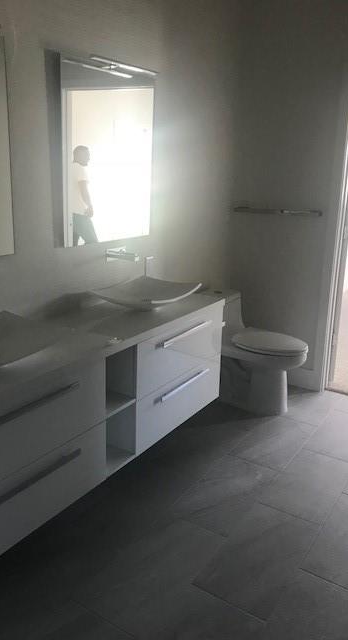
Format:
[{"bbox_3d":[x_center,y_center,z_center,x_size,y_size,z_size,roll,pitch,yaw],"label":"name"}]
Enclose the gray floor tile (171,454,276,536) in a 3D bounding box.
[{"bbox_3d":[0.272,0.832,2.519,0.305,0.010,0.608,11,19,31],"label":"gray floor tile"}]

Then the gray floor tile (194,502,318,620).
[{"bbox_3d":[0.361,0.952,2.106,0.305,0.010,0.608,11,19,31],"label":"gray floor tile"}]

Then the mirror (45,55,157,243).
[{"bbox_3d":[-0.328,-0.792,2.525,0.025,0.808,0.774,11,19,31],"label":"mirror"}]

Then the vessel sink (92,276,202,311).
[{"bbox_3d":[-0.130,-0.124,2.611,0.370,0.105,0.460,11,19,31],"label":"vessel sink"}]

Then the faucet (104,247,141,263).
[{"bbox_3d":[-0.261,-0.327,2.607,0.210,0.080,0.060,11,19,31],"label":"faucet"}]

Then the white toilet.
[{"bbox_3d":[0.495,0.203,3.467,0.755,0.690,0.390,11,19,31],"label":"white toilet"}]

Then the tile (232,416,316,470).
[{"bbox_3d":[0.598,0.700,3.010,0.305,0.010,0.608,11,19,31],"label":"tile"}]

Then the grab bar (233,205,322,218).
[{"bbox_3d":[0.703,-0.745,3.548,0.639,0.035,0.075,11,19,31],"label":"grab bar"}]

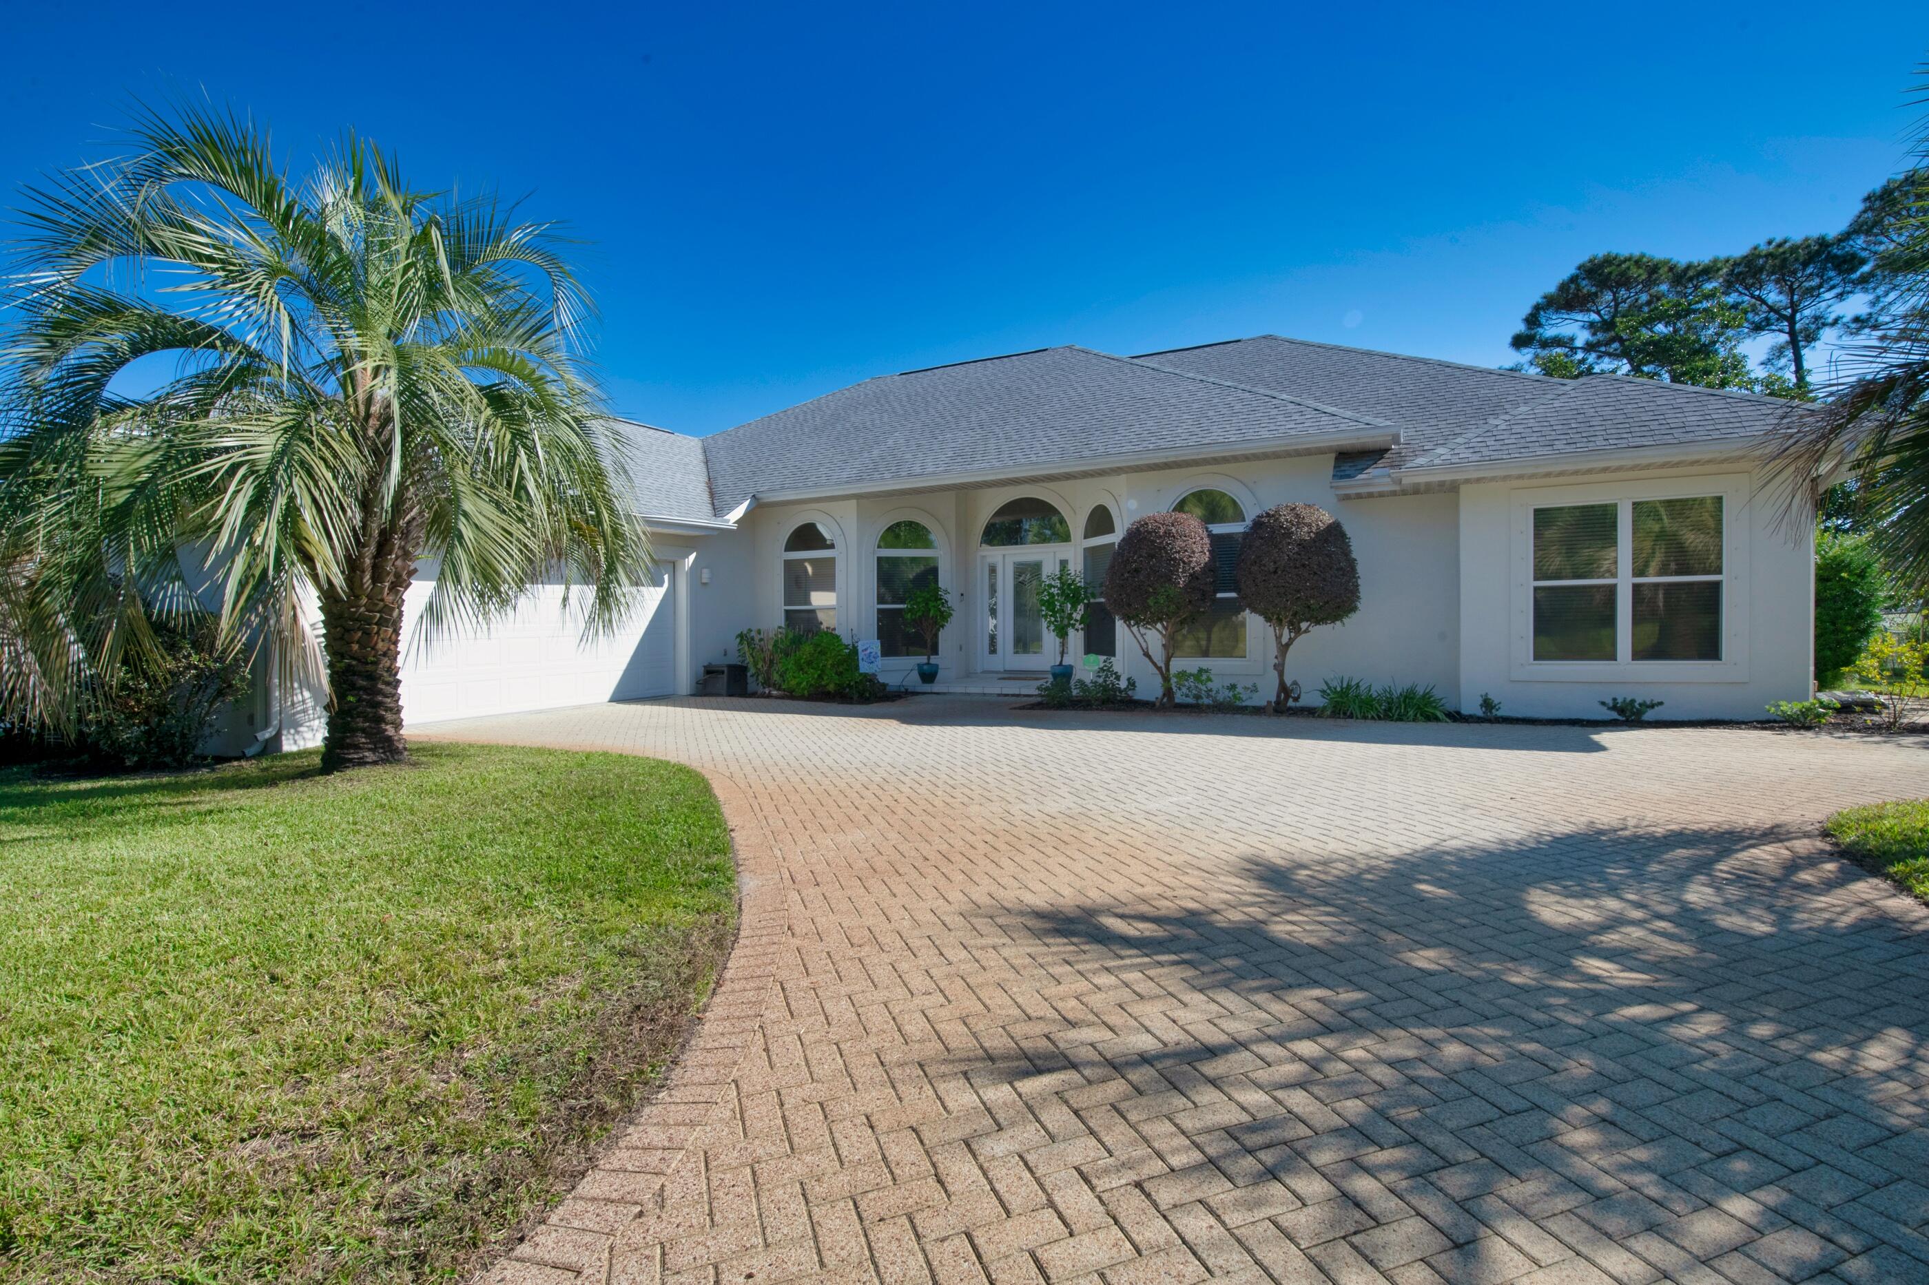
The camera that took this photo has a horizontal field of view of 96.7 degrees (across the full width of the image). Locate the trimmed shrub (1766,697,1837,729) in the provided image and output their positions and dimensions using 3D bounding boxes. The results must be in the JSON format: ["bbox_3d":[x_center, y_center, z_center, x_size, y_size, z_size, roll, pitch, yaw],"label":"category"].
[{"bbox_3d":[8.309,0.703,8.500,0.550,0.290,0.500,0,-1,21],"label":"trimmed shrub"}]

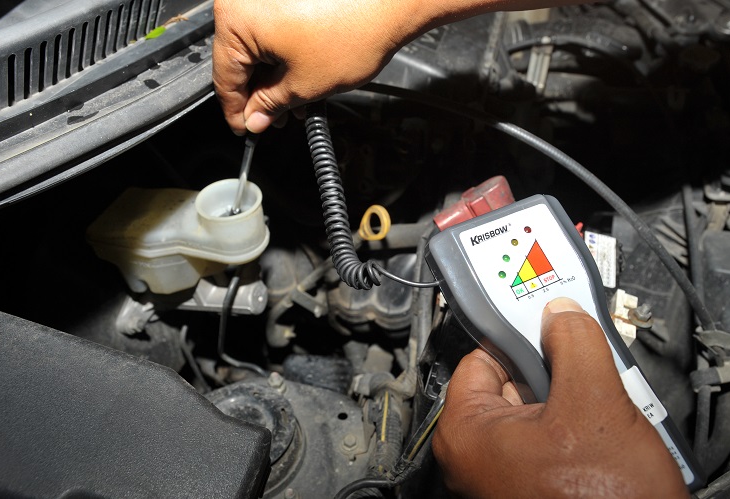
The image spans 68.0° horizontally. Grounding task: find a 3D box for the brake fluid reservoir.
[{"bbox_3d":[-0.146,-0.014,0.445,0.141,0.080,0.073,9,45,8],"label":"brake fluid reservoir"}]

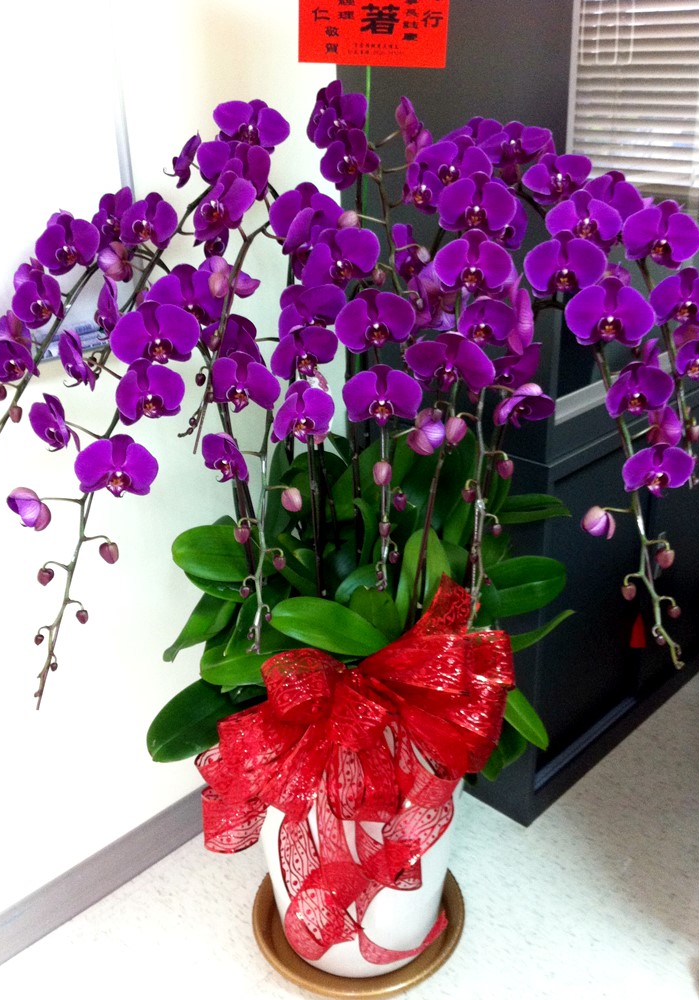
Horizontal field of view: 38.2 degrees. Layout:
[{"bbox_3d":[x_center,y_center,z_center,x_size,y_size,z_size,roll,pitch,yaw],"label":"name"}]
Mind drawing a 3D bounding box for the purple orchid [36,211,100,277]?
[{"bbox_3d":[-0.360,-0.327,1.290,0.084,0.076,0.040,-1,20,4],"label":"purple orchid"}]

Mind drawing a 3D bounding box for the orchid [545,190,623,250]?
[{"bbox_3d":[0.287,-0.342,1.240,0.094,0.074,0.040,-4,19,12],"label":"orchid"}]

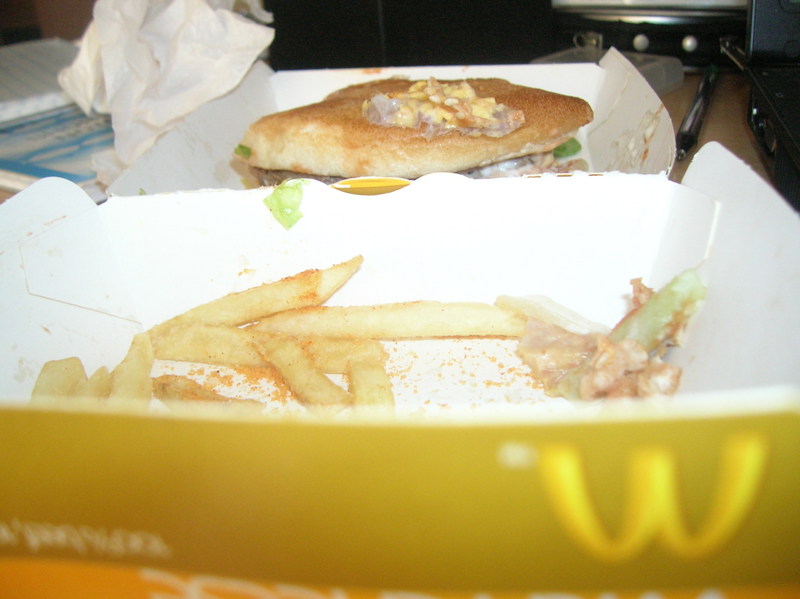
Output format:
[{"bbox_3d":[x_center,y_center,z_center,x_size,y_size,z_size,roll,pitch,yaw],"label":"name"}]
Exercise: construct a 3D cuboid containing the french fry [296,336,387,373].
[{"bbox_3d":[-0.013,0.011,0.154,0.021,0.006,0.006,-1,17,8],"label":"french fry"}]

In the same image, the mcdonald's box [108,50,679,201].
[{"bbox_3d":[0.005,-0.042,0.248,0.132,0.046,0.143,0,26,9],"label":"mcdonald's box"}]

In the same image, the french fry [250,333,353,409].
[{"bbox_3d":[-0.018,0.012,0.142,0.006,0.006,0.024,-14,32,-33],"label":"french fry"}]

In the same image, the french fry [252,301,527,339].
[{"bbox_3d":[-0.003,0.005,0.172,0.062,0.007,0.007,-1,17,9],"label":"french fry"}]

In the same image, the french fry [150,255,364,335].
[{"bbox_3d":[-0.033,0.000,0.176,0.050,0.007,0.006,-14,15,8],"label":"french fry"}]

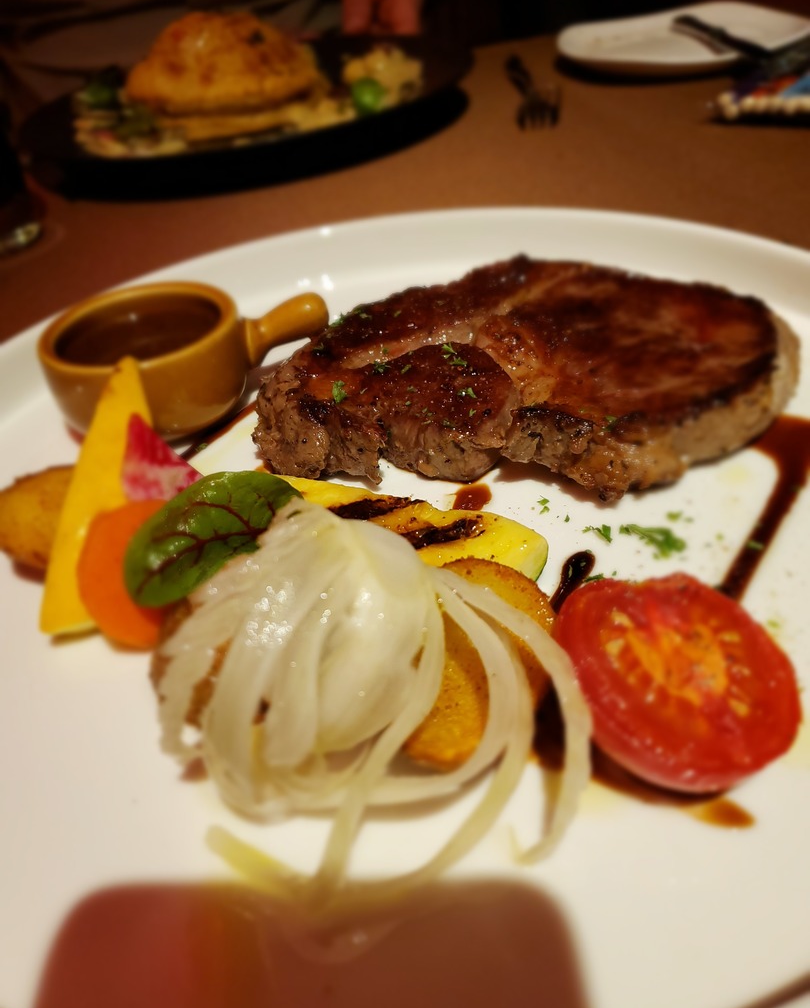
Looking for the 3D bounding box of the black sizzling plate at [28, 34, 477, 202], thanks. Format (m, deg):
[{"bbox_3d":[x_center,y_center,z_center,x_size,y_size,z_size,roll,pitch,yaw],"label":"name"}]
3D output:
[{"bbox_3d":[-0.103,-0.272,0.553,0.295,0.027,0.292,-8,39,0],"label":"black sizzling plate"}]

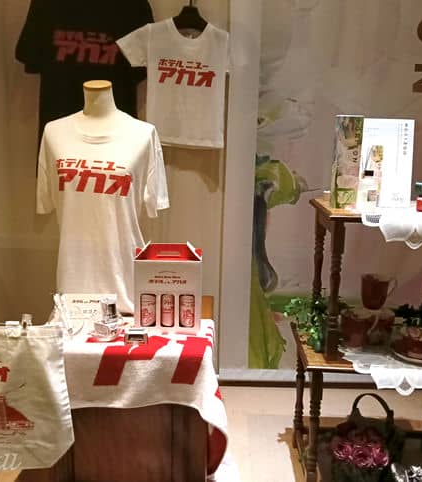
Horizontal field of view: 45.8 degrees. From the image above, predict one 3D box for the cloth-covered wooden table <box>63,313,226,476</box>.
[{"bbox_3d":[-0.227,0.496,1.600,0.502,0.442,0.330,1,10,0],"label":"cloth-covered wooden table"}]

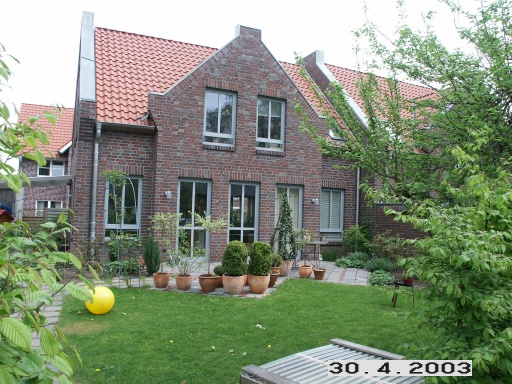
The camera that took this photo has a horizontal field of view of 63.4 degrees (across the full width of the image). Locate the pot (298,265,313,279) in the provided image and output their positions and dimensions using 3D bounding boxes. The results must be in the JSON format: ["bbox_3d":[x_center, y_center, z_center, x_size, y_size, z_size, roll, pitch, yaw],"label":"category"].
[{"bbox_3d":[1.137,1.819,9.510,0.317,0.293,0.317,2,-2,7],"label":"pot"}]

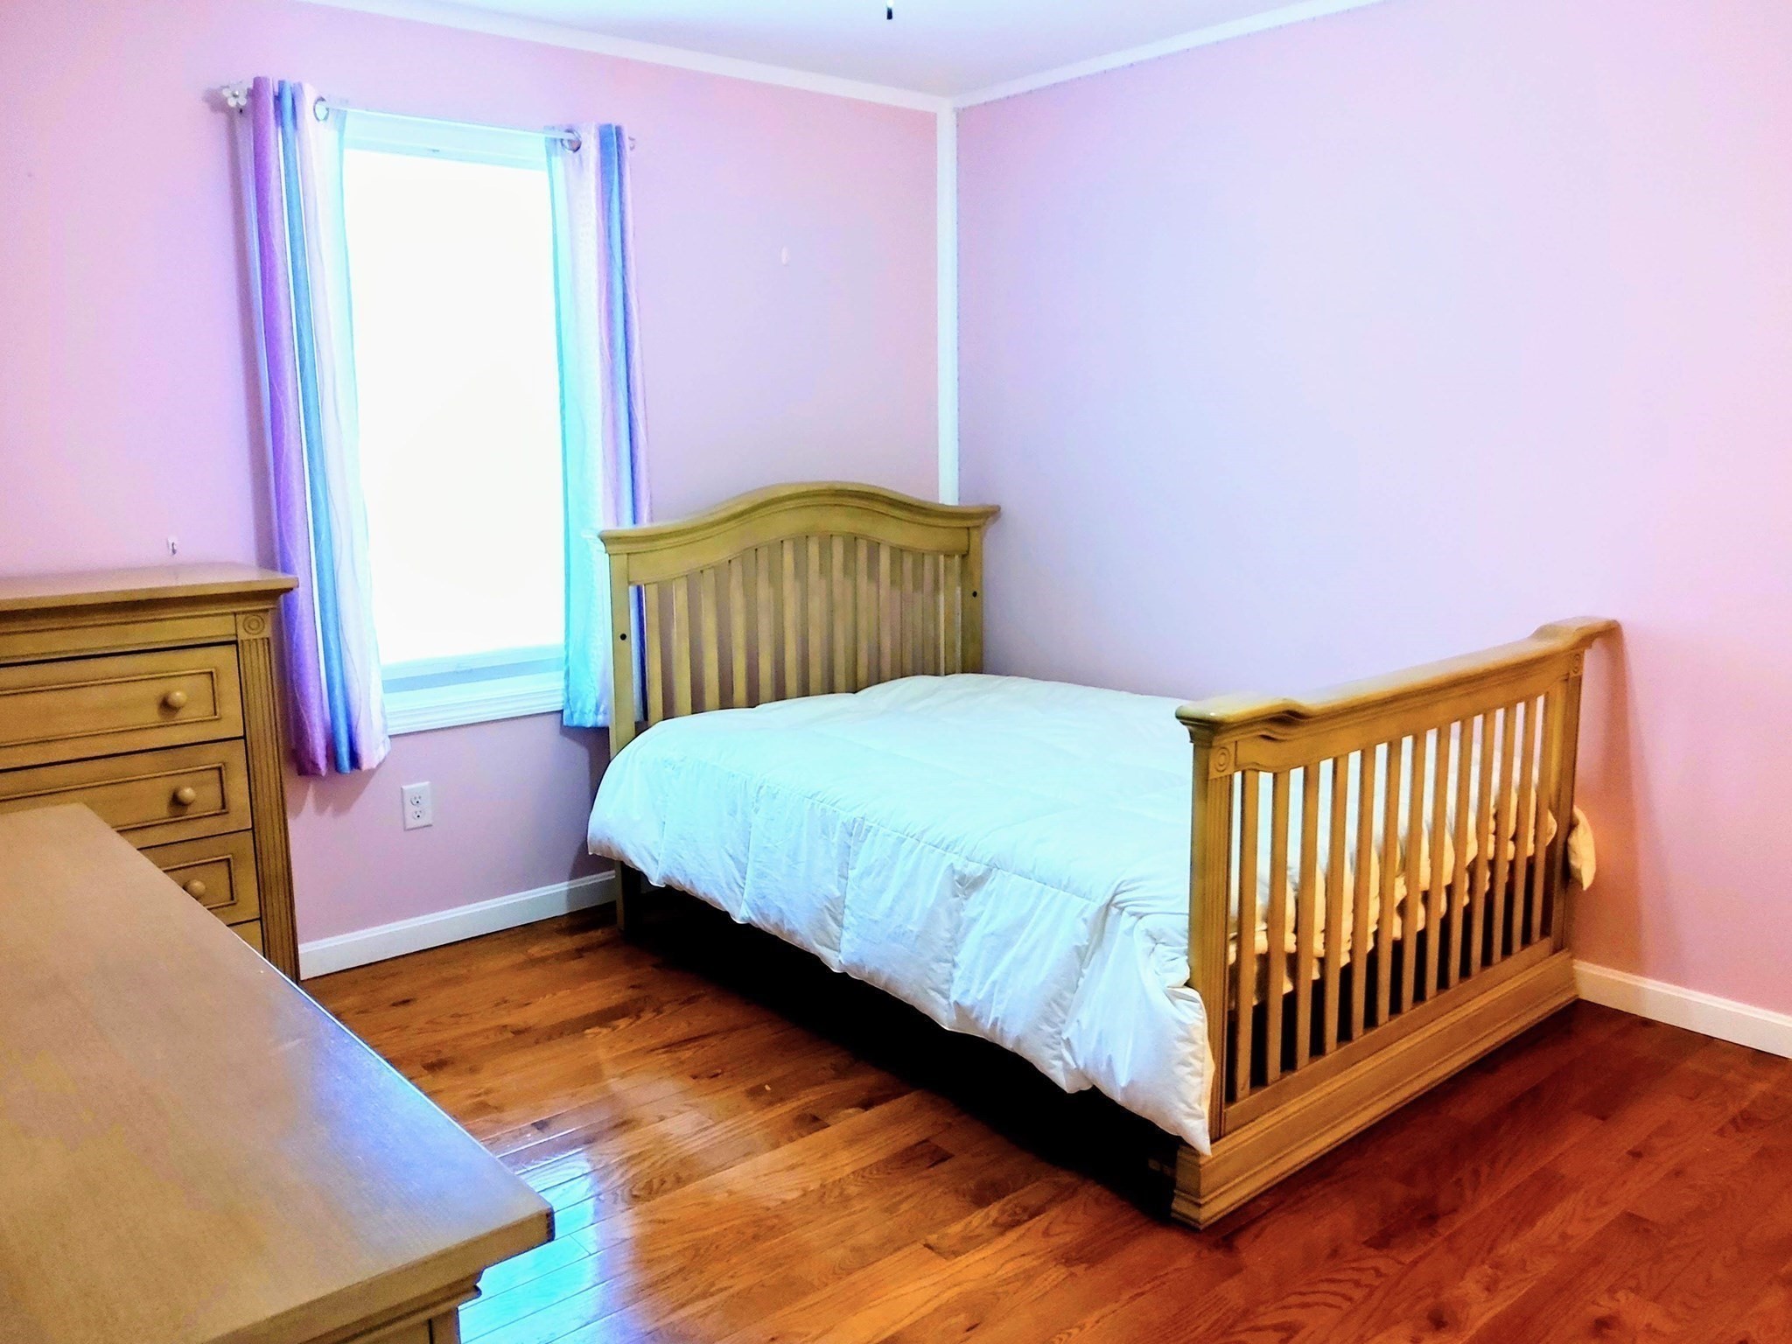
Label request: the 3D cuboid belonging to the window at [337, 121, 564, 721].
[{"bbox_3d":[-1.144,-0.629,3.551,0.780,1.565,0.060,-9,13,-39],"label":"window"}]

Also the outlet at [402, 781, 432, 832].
[{"bbox_3d":[-1.281,0.363,3.609,0.072,0.116,0.012,-9,13,-39],"label":"outlet"}]

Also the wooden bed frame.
[{"bbox_3d":[0.412,0.160,3.419,1.515,1.213,2.053,-9,13,-39],"label":"wooden bed frame"}]

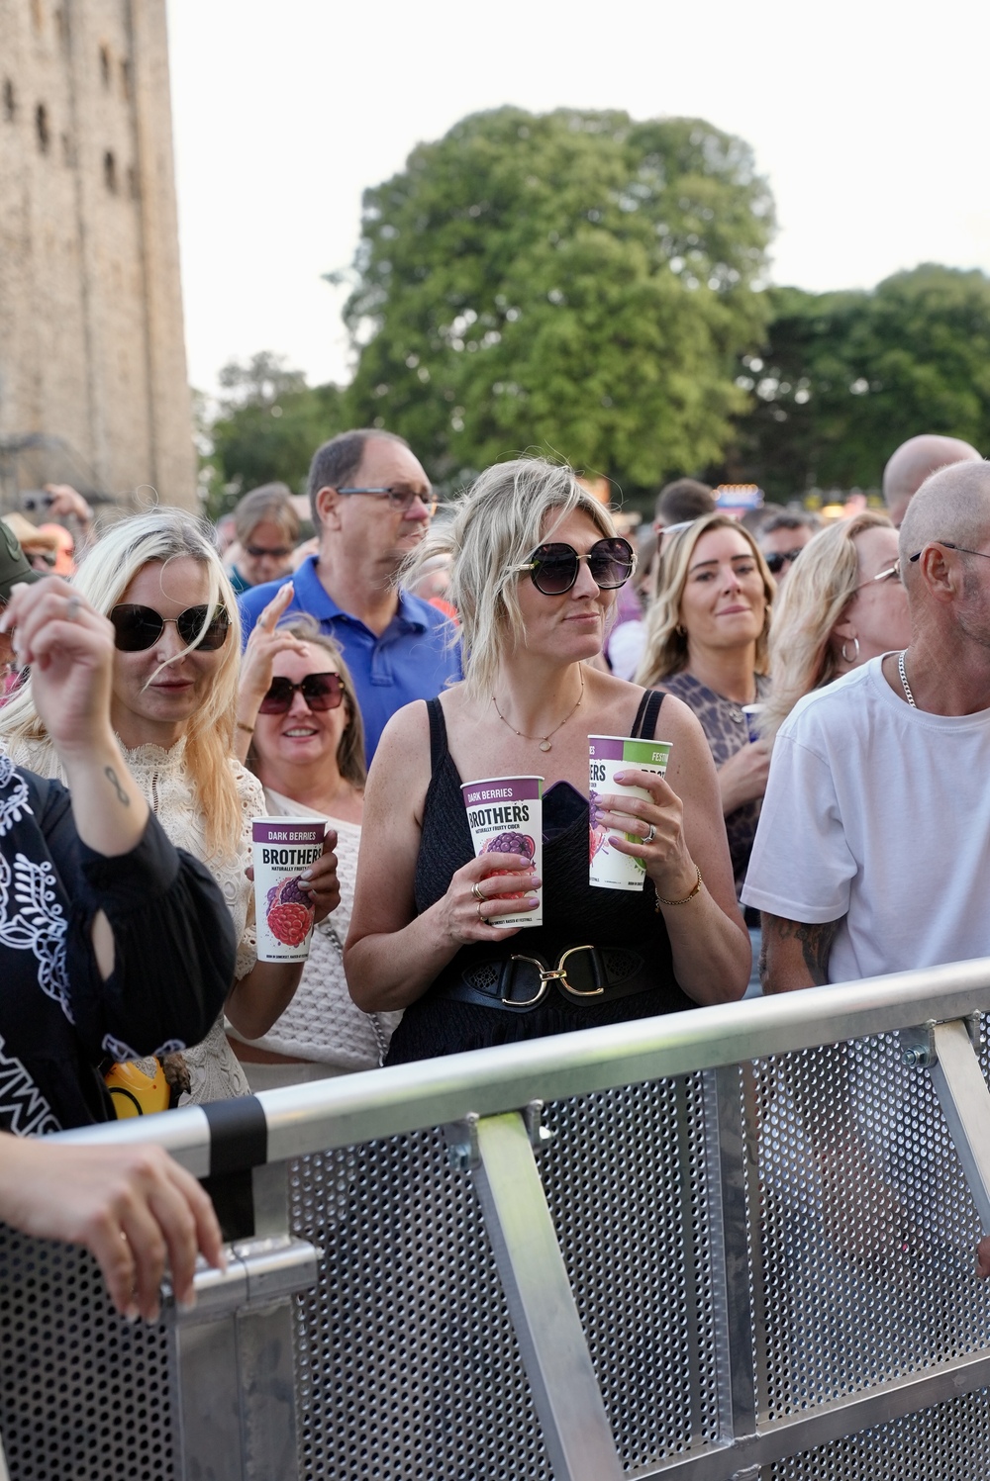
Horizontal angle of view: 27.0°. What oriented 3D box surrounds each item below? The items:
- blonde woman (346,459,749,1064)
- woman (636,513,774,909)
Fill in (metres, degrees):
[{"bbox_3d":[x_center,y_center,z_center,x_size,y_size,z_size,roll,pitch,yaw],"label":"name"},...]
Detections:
[{"bbox_3d":[0.080,0.505,2.510,0.490,1.680,0.420,-3,6,-7],"label":"blonde woman"},{"bbox_3d":[0.395,0.470,3.240,0.460,1.640,0.370,-4,6,-22],"label":"woman"}]

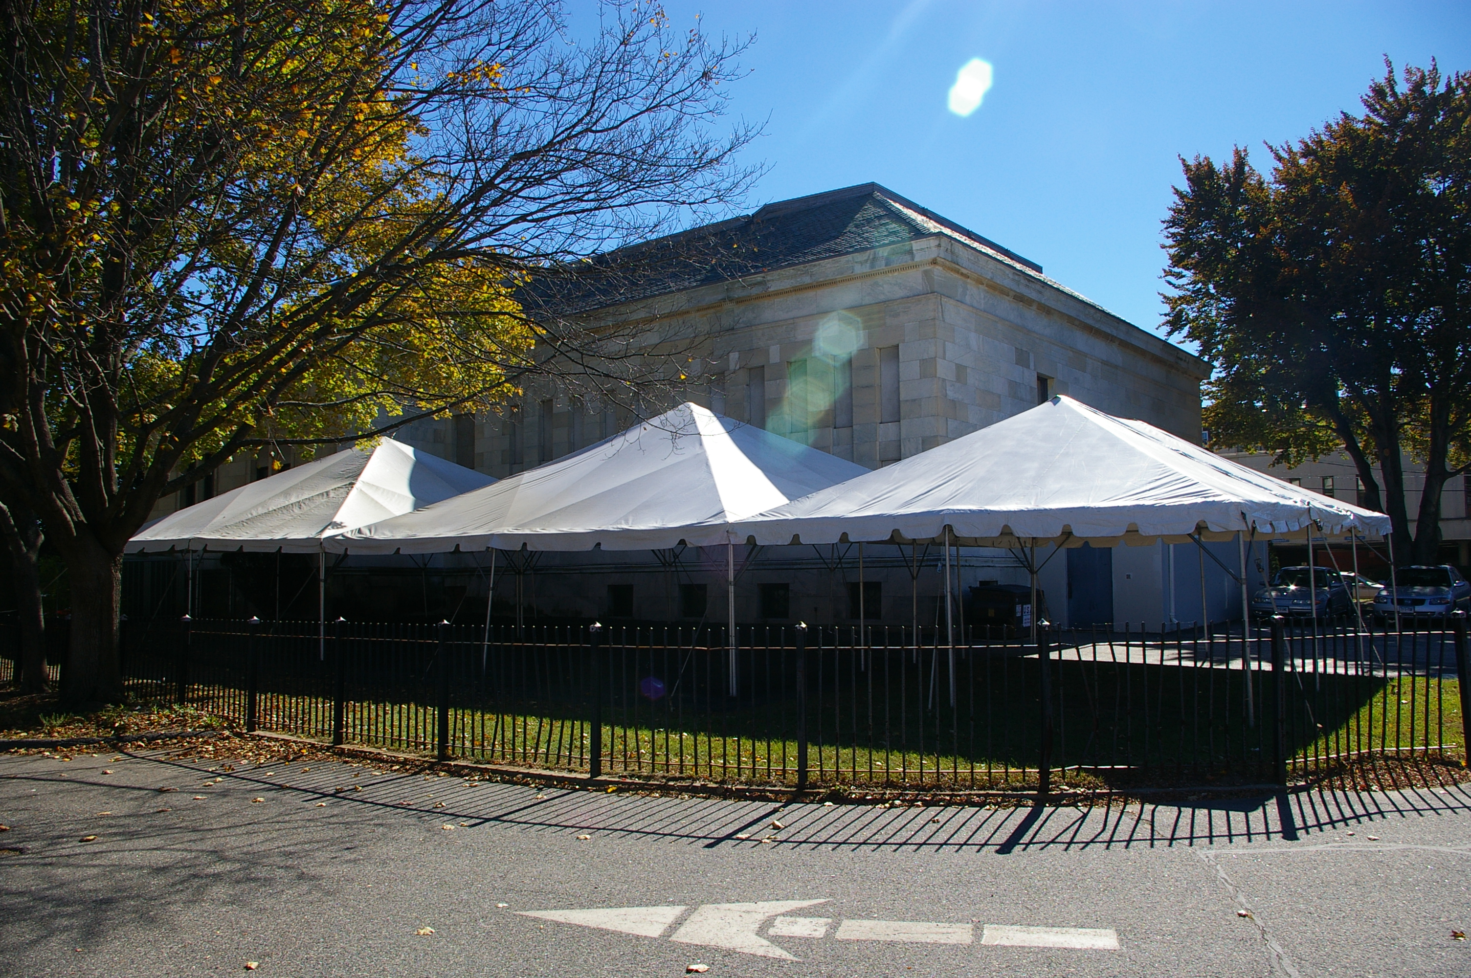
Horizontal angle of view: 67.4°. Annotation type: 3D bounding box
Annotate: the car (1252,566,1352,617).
[{"bbox_3d":[15.050,2.790,29.150,1.790,1.410,4.720,-4,-6,39],"label":"car"}]

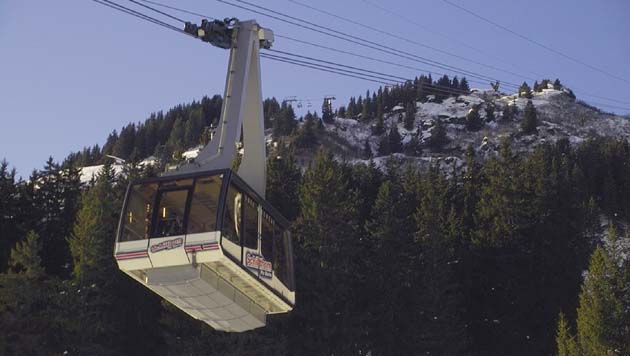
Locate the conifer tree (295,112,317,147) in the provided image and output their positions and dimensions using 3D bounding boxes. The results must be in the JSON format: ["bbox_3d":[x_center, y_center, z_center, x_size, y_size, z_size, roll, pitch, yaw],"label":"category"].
[{"bbox_3d":[-3.656,-18.311,572.450,8.430,14.840,8.430,1,-19,0],"label":"conifer tree"}]

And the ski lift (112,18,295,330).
[{"bbox_3d":[-2.798,-0.672,41.835,2.950,8.670,5.980,-5,-20,17],"label":"ski lift"}]

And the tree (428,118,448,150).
[{"bbox_3d":[48.770,-17.600,587.374,7.870,14.380,7.870,1,-19,0],"label":"tree"}]

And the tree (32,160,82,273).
[{"bbox_3d":[-31.841,4.502,182.506,6.050,15.180,6.050,1,-19,0],"label":"tree"}]

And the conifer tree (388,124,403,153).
[{"bbox_3d":[31.224,-15.339,576.918,5.410,11.620,5.410,1,-19,0],"label":"conifer tree"}]

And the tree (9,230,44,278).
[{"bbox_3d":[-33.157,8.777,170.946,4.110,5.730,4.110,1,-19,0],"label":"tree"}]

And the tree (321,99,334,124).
[{"bbox_3d":[5.225,-27.395,621.782,5.840,10.790,5.840,1,-19,0],"label":"tree"}]

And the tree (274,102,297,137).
[{"bbox_3d":[-12.148,-23.327,592.400,9.520,14.540,9.520,1,-19,0],"label":"tree"}]

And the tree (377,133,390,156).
[{"bbox_3d":[26.325,-12.888,571.626,5.370,9.850,5.370,1,-19,0],"label":"tree"}]

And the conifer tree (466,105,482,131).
[{"bbox_3d":[65.189,-24.486,611.752,7.380,10.610,7.380,1,-19,0],"label":"conifer tree"}]

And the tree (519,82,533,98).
[{"bbox_3d":[93.585,-38.908,661.271,6.210,7.700,6.210,1,-19,0],"label":"tree"}]

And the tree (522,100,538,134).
[{"bbox_3d":[88.739,-24.941,612.486,6.560,15.060,6.560,1,-19,0],"label":"tree"}]

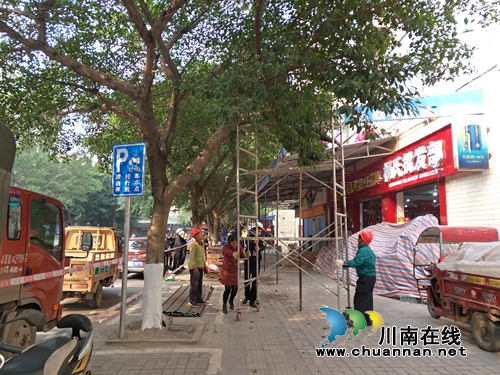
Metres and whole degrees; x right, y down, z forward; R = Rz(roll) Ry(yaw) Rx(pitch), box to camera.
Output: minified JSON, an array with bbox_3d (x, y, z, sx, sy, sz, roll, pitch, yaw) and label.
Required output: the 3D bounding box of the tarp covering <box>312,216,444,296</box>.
[{"bbox_3d":[3.760,2.066,11.734,1.900,2.020,7.000,1,-7,-4],"label":"tarp covering"}]

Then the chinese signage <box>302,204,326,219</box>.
[{"bbox_3d":[4.291,1.688,24.883,0.150,0.660,7.000,0,-7,-3],"label":"chinese signage"}]

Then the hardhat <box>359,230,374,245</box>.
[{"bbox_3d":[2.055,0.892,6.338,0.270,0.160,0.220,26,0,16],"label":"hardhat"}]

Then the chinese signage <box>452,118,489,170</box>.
[{"bbox_3d":[5.697,-1.083,9.307,0.820,1.270,0.180,0,-7,-3],"label":"chinese signage"}]

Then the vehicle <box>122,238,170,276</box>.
[{"bbox_3d":[-4.304,2.895,15.501,1.650,1.570,3.900,0,-7,-3],"label":"vehicle"}]

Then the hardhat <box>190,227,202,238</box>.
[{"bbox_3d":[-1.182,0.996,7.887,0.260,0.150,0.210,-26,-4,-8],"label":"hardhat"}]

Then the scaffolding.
[{"bbox_3d":[0.805,0.631,6.840,1.903,3.650,0.894,-3,-8,25],"label":"scaffolding"}]

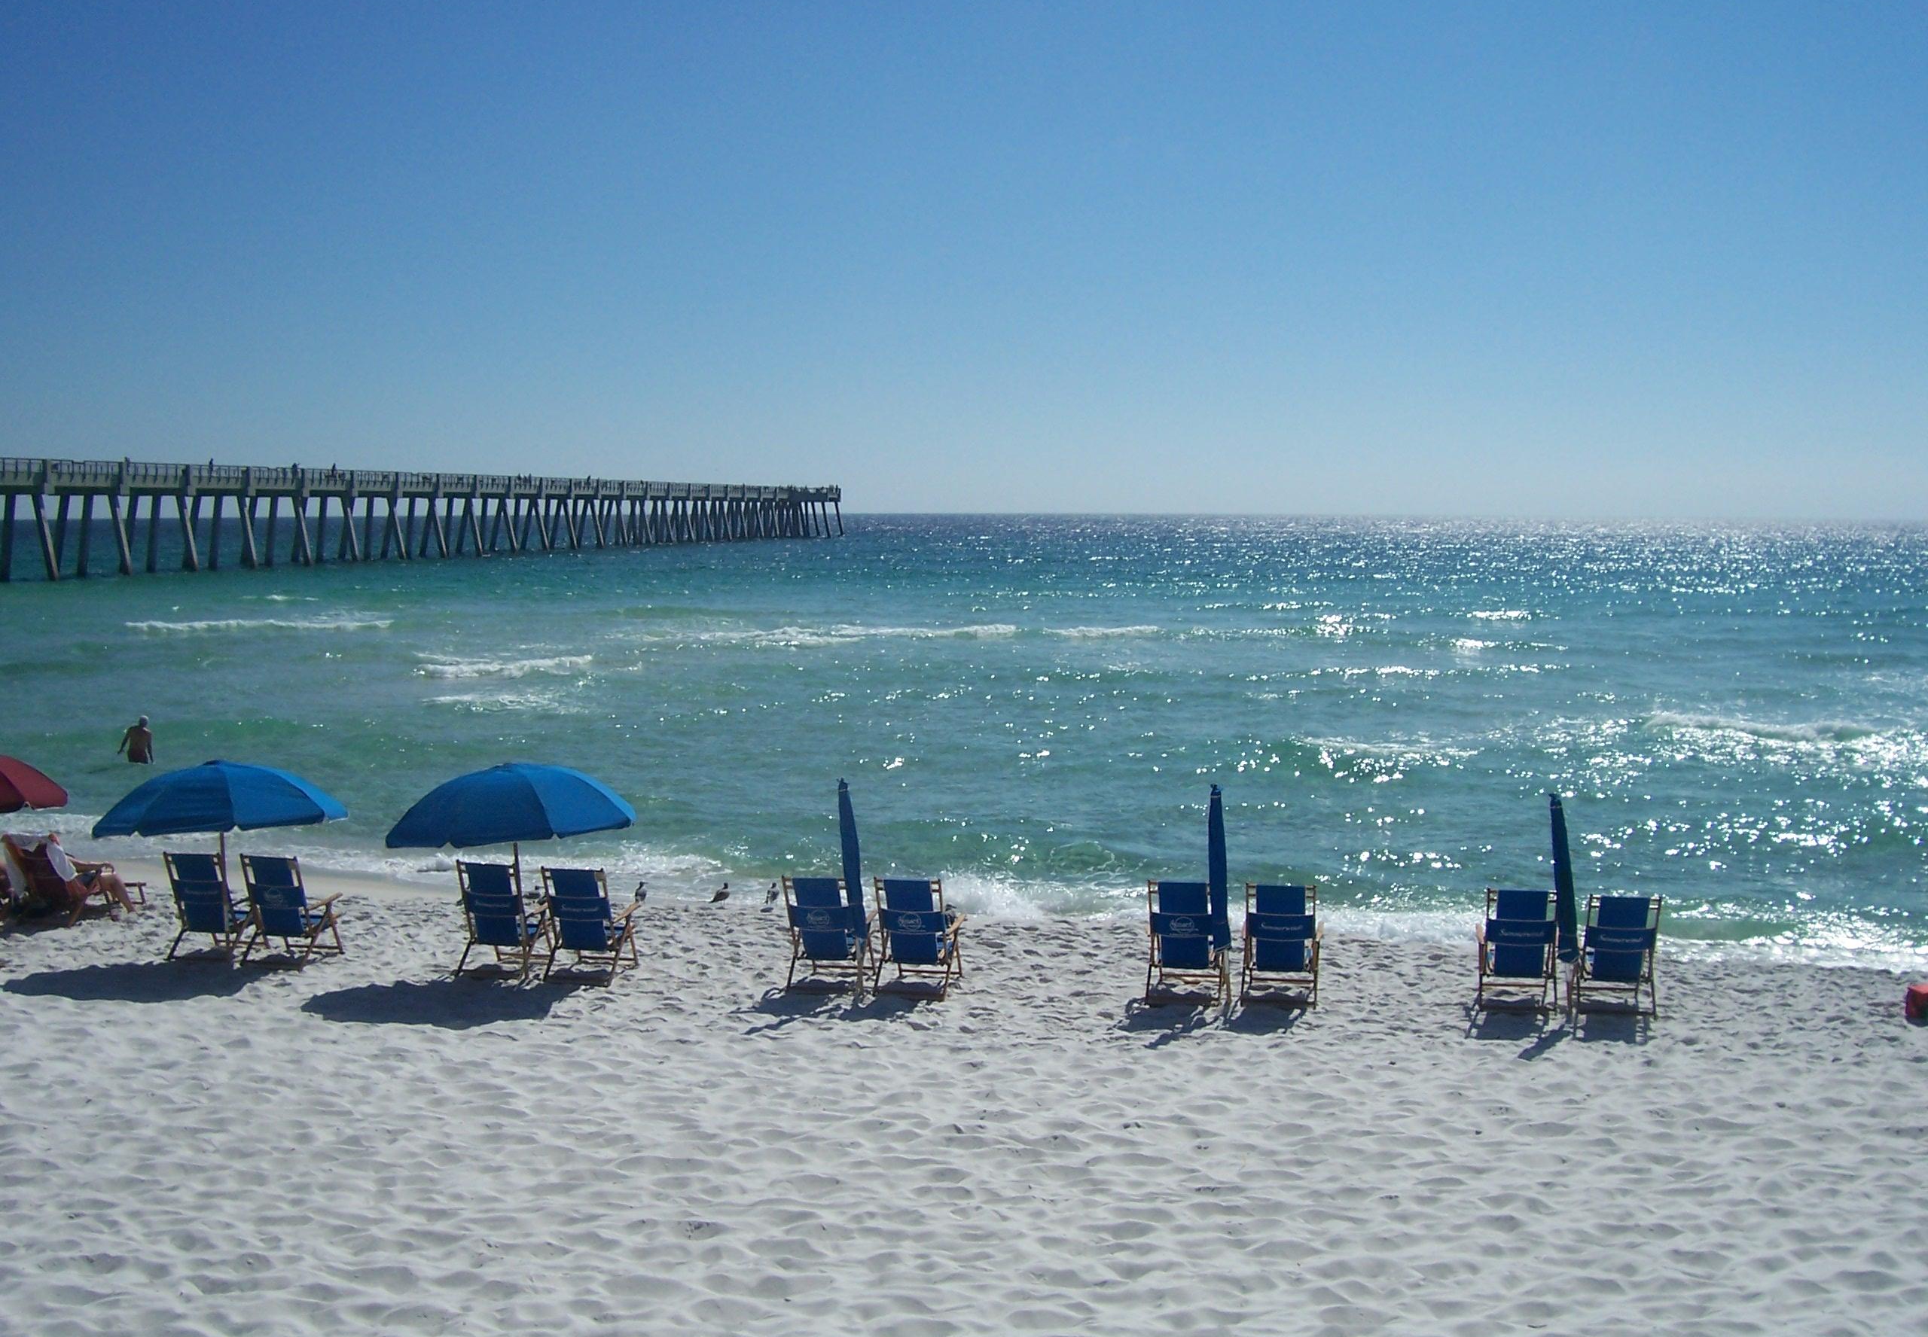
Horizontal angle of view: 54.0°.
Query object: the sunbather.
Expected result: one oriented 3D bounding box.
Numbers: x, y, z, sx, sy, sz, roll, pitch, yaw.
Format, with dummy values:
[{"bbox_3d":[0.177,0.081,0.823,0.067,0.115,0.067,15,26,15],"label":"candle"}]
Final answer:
[{"bbox_3d":[-8.805,2.027,18.731,0.620,0.880,1.120,1,5,17],"label":"sunbather"}]

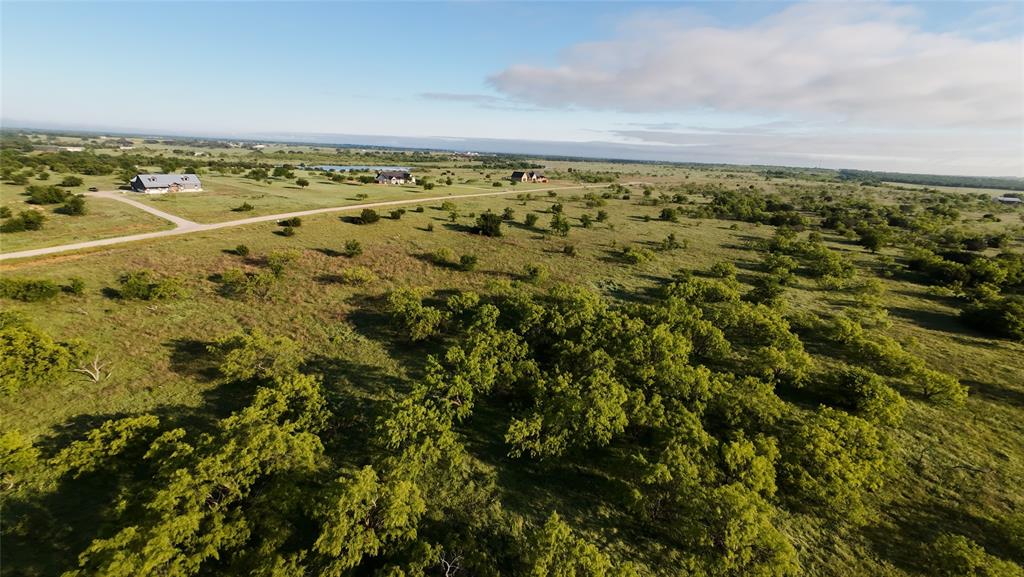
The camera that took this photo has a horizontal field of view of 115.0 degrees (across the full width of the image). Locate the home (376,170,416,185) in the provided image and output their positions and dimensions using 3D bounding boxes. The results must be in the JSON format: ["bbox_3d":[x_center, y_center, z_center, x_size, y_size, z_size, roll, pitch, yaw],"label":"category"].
[{"bbox_3d":[-87.720,-83.670,246.750,13.600,7.400,23.100,19,28,35],"label":"home"}]

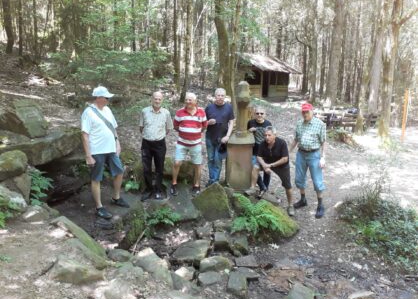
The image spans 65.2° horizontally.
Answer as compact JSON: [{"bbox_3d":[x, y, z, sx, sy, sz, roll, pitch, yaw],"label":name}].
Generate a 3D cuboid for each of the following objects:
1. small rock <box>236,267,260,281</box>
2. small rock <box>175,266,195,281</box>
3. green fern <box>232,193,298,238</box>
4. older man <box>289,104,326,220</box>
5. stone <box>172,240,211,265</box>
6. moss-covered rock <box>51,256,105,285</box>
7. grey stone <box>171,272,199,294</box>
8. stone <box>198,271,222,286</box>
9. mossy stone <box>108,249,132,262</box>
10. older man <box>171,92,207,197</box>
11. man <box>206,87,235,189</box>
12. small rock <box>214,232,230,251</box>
[{"bbox_3d":[0.411,1.291,3.400,0.250,0.080,0.190,1,6,0],"label":"small rock"},{"bbox_3d":[-0.236,1.202,3.171,0.180,0.100,0.140,1,10,0],"label":"small rock"},{"bbox_3d":[0.817,0.967,4.680,0.880,0.400,0.550,3,8,14],"label":"green fern"},{"bbox_3d":[1.500,0.147,4.977,0.520,1.730,0.400,4,10,16],"label":"older man"},{"bbox_3d":[-0.215,1.292,4.122,0.410,0.130,0.340,2,11,12],"label":"stone"},{"bbox_3d":[-1.120,1.037,2.812,0.410,0.140,0.230,1,10,-3],"label":"moss-covered rock"},{"bbox_3d":[-0.242,1.321,3.220,0.260,0.140,0.240,1,8,0],"label":"grey stone"},{"bbox_3d":[0.015,1.331,3.370,0.240,0.100,0.200,1,8,0],"label":"stone"},{"bbox_3d":[-1.022,1.214,3.791,0.230,0.110,0.170,0,11,0],"label":"mossy stone"},{"bbox_3d":[-0.350,-0.103,5.659,0.600,1.730,0.400,1,6,0],"label":"older man"},{"bbox_3d":[0.201,-0.200,5.822,0.560,1.750,0.380,2,6,9],"label":"man"},{"bbox_3d":[0.182,1.234,4.396,0.190,0.140,0.220,0,11,0],"label":"small rock"}]

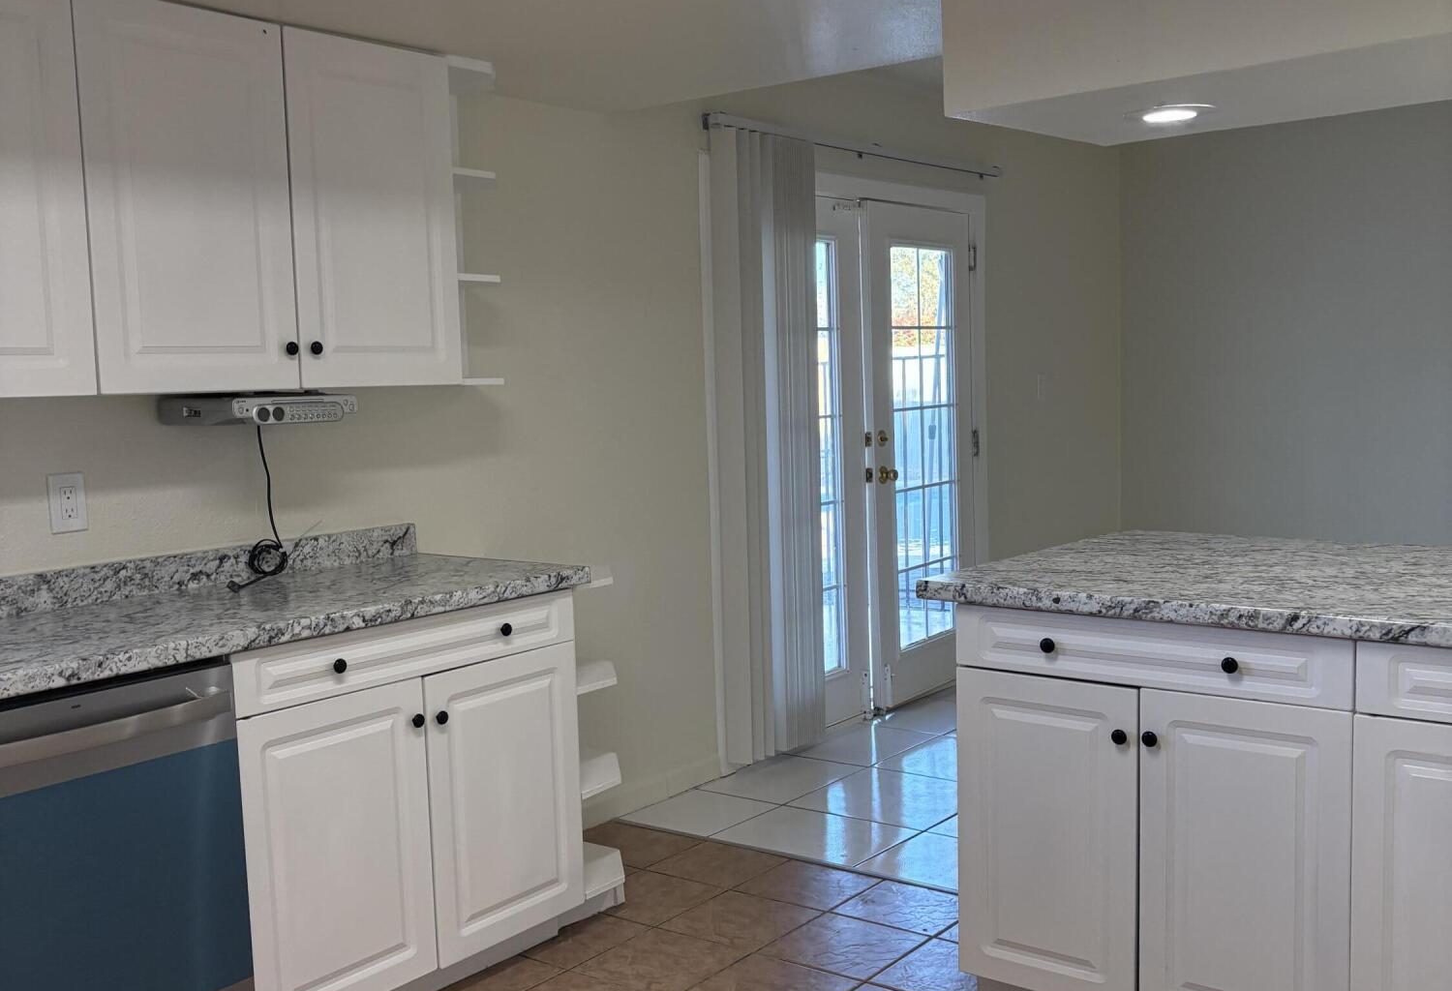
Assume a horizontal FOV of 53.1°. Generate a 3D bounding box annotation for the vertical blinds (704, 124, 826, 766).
[{"bbox_3d":[0.144,-0.157,4.942,0.090,2.100,0.570,2,6,38],"label":"vertical blinds"}]

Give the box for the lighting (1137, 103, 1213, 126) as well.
[{"bbox_3d":[0.890,-0.772,2.919,0.180,0.030,0.180,2,6,38],"label":"lighting"}]

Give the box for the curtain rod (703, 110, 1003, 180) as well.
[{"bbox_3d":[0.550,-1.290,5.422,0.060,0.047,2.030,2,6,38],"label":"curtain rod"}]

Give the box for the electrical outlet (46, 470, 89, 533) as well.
[{"bbox_3d":[-1.388,0.016,3.076,0.008,0.124,0.080,2,6,38],"label":"electrical outlet"}]

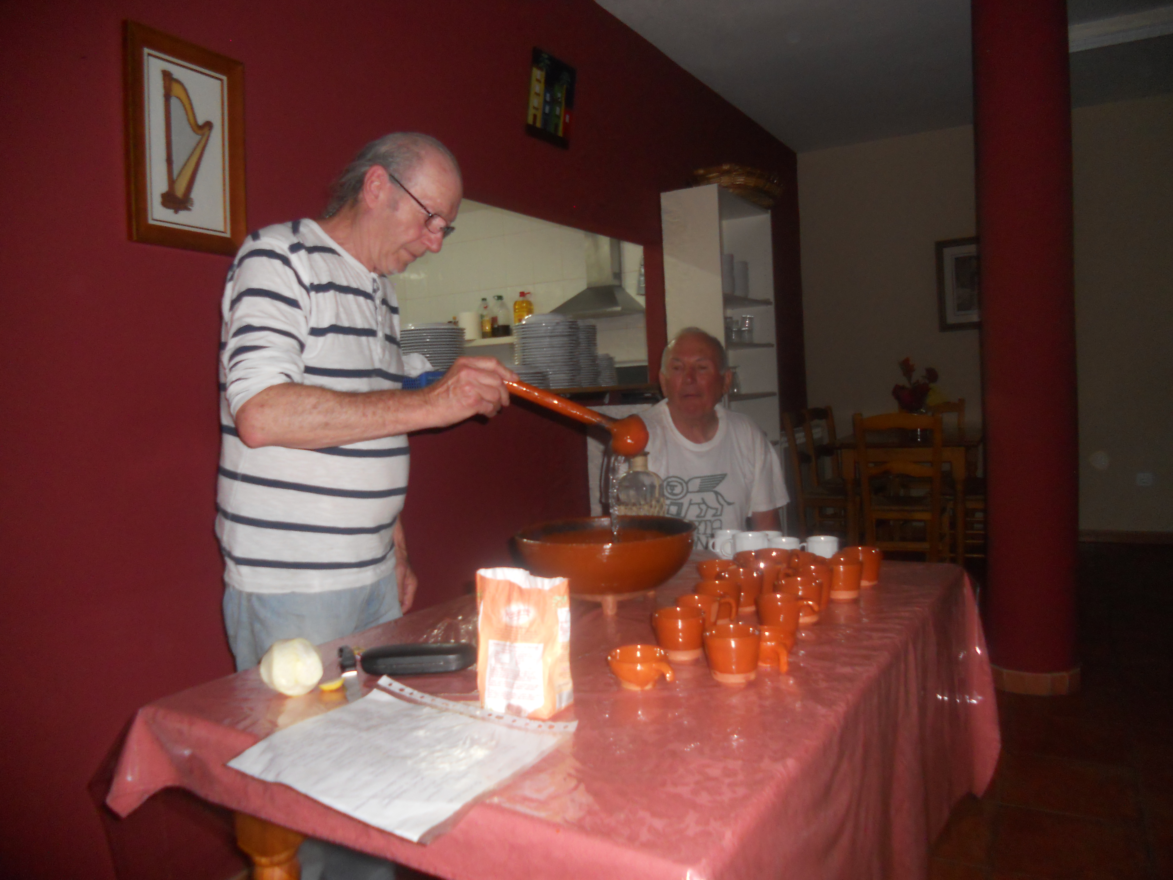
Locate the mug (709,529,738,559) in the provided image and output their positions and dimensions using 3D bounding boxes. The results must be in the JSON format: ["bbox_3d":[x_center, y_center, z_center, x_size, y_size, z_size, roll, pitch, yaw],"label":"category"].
[{"bbox_3d":[0.284,0.212,1.850,0.076,0.056,0.070,-3,3,0],"label":"mug"}]

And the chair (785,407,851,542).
[{"bbox_3d":[1.396,0.300,5.108,0.430,0.930,0.420,-1,3,28],"label":"chair"}]

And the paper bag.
[{"bbox_3d":[-0.072,0.228,1.049,0.095,0.158,0.062,-1,3,31],"label":"paper bag"}]

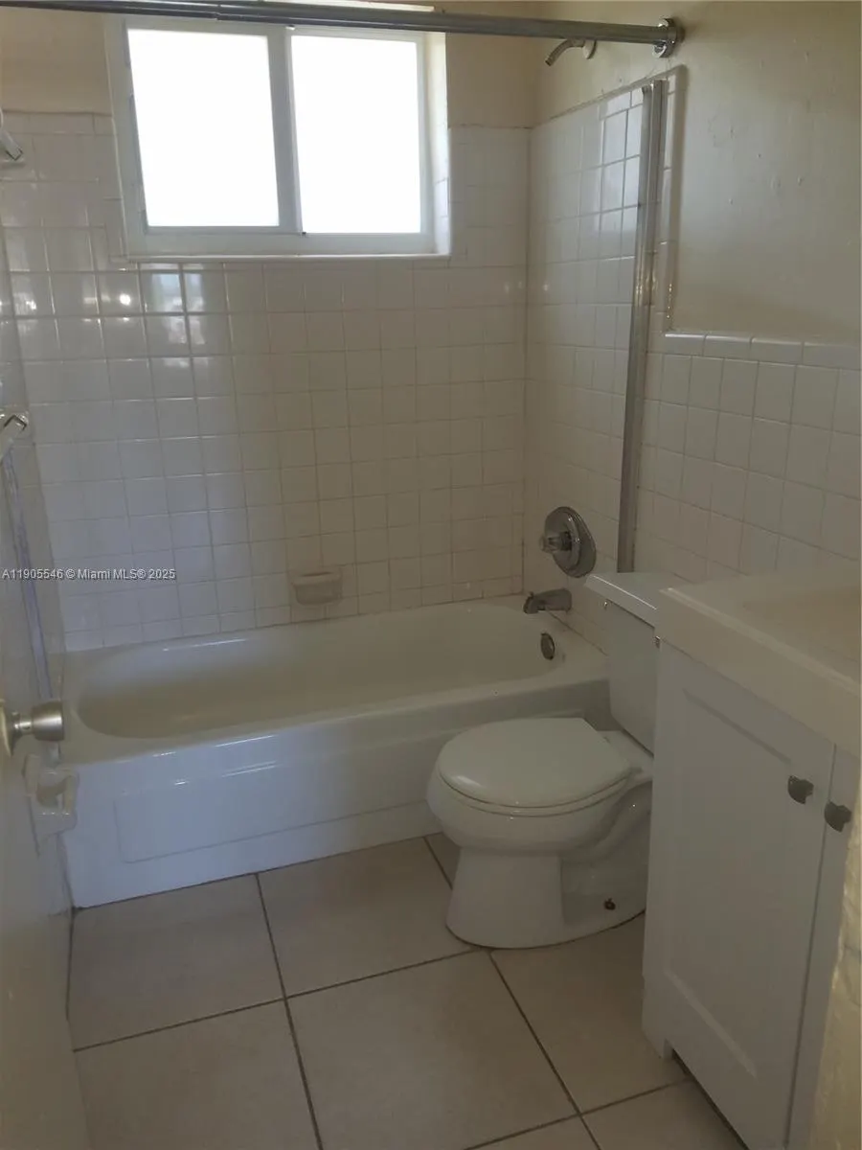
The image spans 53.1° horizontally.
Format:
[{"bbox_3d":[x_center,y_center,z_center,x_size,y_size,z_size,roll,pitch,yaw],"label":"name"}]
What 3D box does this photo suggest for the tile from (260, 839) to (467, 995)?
[{"bbox_3d":[-0.158,0.788,2.035,0.435,0.010,0.435,-7,19,-18],"label":"tile"}]

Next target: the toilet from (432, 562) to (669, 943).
[{"bbox_3d":[0.319,0.422,1.939,0.675,0.735,0.440,-7,19,-18],"label":"toilet"}]

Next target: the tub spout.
[{"bbox_3d":[0.350,0.083,2.601,0.153,0.072,0.058,-7,19,-18],"label":"tub spout"}]

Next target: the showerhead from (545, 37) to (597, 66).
[{"bbox_3d":[0.347,-1.309,2.158,0.130,0.078,0.062,-7,19,-18],"label":"showerhead"}]

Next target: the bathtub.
[{"bbox_3d":[-0.258,0.430,2.487,1.480,0.400,0.705,-7,19,-18],"label":"bathtub"}]

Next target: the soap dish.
[{"bbox_3d":[-0.351,0.043,2.680,0.155,0.110,0.075,-7,19,-18],"label":"soap dish"}]

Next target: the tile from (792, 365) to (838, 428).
[{"bbox_3d":[0.710,-0.328,1.589,0.008,0.108,0.107,-7,19,-18],"label":"tile"}]

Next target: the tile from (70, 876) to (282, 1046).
[{"bbox_3d":[-0.570,0.837,1.911,0.430,0.010,0.430,-7,19,-18],"label":"tile"}]

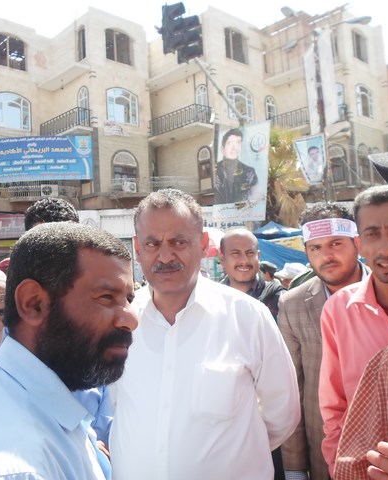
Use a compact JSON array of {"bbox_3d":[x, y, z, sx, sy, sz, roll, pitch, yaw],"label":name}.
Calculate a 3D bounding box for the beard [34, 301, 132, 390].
[{"bbox_3d":[-0.160,0.155,0.700,0.122,0.132,0.145,-4,-5,12],"label":"beard"}]

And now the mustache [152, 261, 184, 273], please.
[{"bbox_3d":[-0.060,0.062,1.080,0.072,0.025,0.026,-3,-4,3],"label":"mustache"}]

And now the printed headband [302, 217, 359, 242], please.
[{"bbox_3d":[0.434,-0.024,1.470,0.170,0.058,0.190,-13,-5,32],"label":"printed headband"}]

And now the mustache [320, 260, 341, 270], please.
[{"bbox_3d":[0.413,0.078,1.400,0.064,0.022,0.027,-14,-5,31],"label":"mustache"}]

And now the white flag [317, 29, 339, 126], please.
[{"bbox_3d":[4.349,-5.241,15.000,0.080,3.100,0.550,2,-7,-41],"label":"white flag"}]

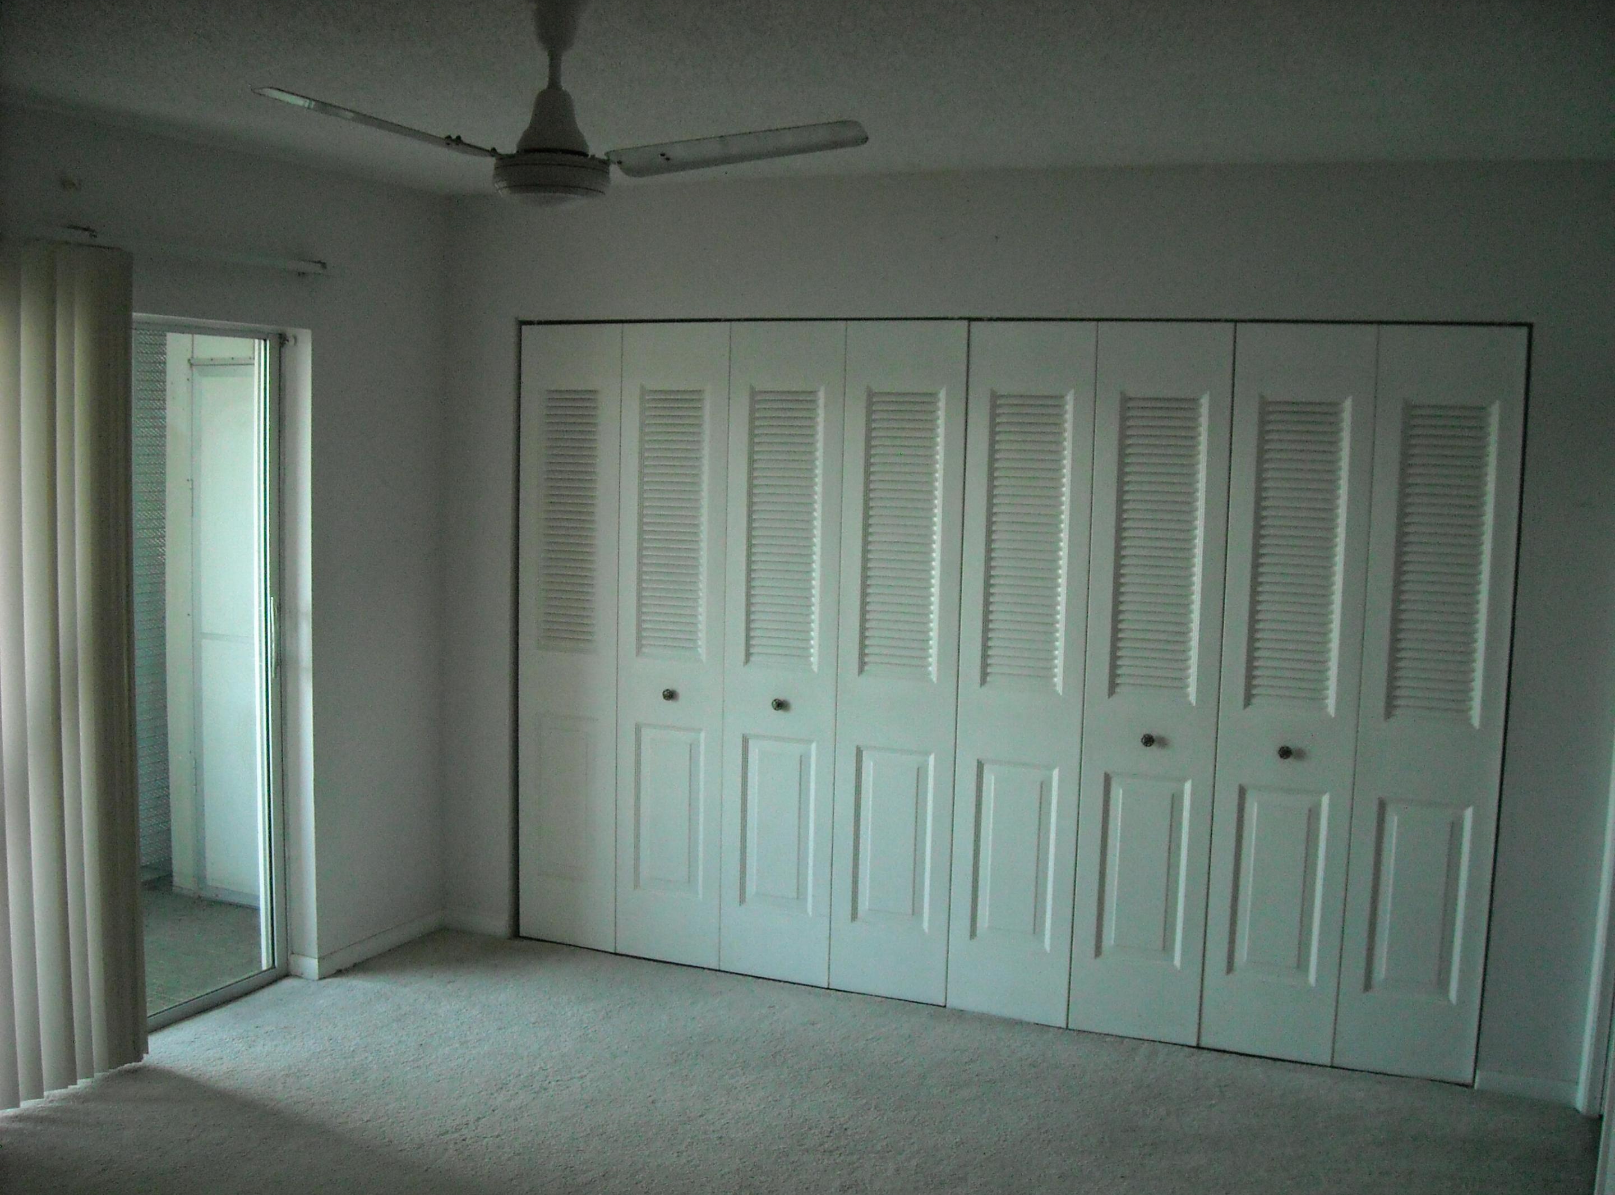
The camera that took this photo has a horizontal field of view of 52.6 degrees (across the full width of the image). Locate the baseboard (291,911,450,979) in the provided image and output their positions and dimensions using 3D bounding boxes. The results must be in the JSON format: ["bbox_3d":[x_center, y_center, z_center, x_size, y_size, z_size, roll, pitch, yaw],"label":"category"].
[{"bbox_3d":[-1.427,1.109,5.301,0.132,0.073,0.600,4,7,22],"label":"baseboard"}]

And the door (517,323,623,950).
[{"bbox_3d":[-0.757,0.137,5.280,0.366,2.015,0.035,4,7,22],"label":"door"}]

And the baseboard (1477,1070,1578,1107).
[{"bbox_3d":[1.894,1.286,4.303,0.238,0.060,0.015,4,7,22],"label":"baseboard"}]

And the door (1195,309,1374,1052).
[{"bbox_3d":[1.300,0.274,4.456,0.366,2.015,0.035,4,7,22],"label":"door"}]

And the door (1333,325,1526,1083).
[{"bbox_3d":[1.643,0.297,4.318,0.366,2.015,0.035,4,7,22],"label":"door"}]

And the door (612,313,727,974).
[{"bbox_3d":[-0.414,0.160,5.143,0.366,2.015,0.035,4,7,22],"label":"door"}]

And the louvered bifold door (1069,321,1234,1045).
[{"bbox_3d":[0.957,0.251,4.593,0.366,2.015,0.035,4,7,22],"label":"louvered bifold door"}]

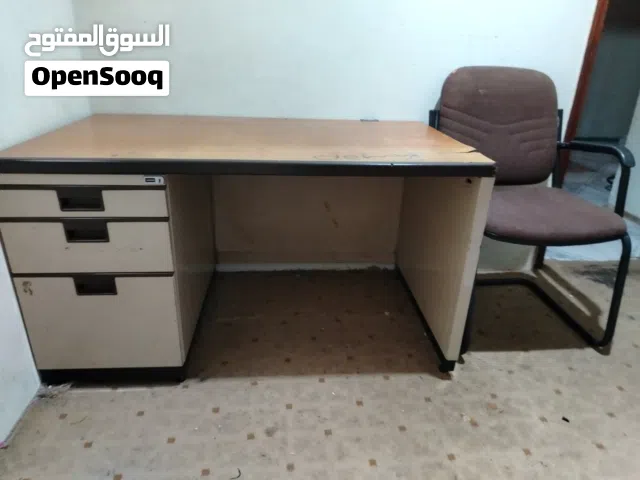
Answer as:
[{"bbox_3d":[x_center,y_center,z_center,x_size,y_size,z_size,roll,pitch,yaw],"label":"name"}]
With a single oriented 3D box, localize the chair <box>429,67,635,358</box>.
[{"bbox_3d":[0.773,-0.141,1.728,0.578,0.951,0.617,-2,25,-8],"label":"chair"}]

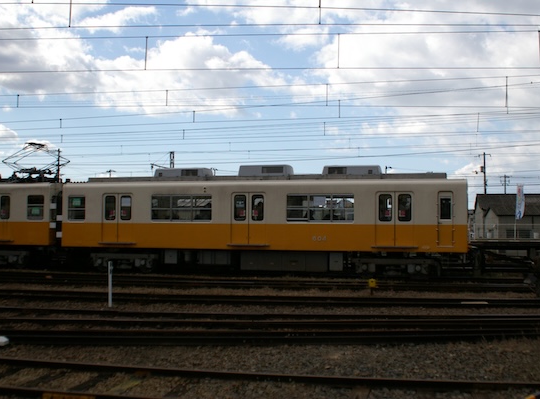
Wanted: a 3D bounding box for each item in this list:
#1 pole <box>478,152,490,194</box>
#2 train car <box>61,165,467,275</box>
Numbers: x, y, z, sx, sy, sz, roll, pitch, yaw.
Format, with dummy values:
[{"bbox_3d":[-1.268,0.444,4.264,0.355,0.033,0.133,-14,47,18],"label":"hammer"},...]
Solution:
[{"bbox_3d":[24.100,-0.150,78.000,1.350,10.000,0.500,0,-2,16],"label":"pole"},{"bbox_3d":[-0.433,0.771,26.032,15.100,3.920,2.550,0,-2,16],"label":"train car"}]

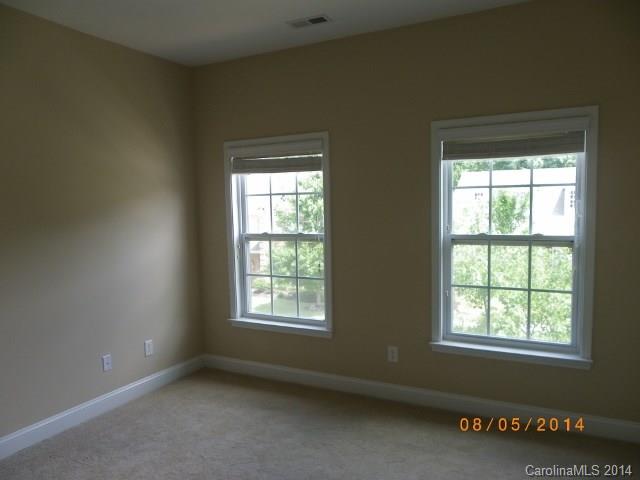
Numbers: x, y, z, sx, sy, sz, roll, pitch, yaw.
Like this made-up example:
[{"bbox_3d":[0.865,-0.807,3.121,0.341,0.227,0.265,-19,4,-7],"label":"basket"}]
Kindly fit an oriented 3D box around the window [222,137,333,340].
[{"bbox_3d":[-0.347,-0.034,4.008,1.030,1.610,0.120,1,5,28],"label":"window"}]

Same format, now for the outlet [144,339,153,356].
[{"bbox_3d":[-1.377,0.878,3.886,0.012,0.118,0.073,1,5,28],"label":"outlet"}]

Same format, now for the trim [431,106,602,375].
[{"bbox_3d":[1.241,-0.005,3.167,1.030,1.610,0.120,1,5,28],"label":"trim"}]

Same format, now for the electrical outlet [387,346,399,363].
[{"bbox_3d":[0.544,0.858,3.583,0.073,0.118,0.012,1,5,28],"label":"electrical outlet"}]

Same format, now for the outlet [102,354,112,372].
[{"bbox_3d":[-1.560,0.911,3.541,0.012,0.118,0.073,1,5,28],"label":"outlet"}]

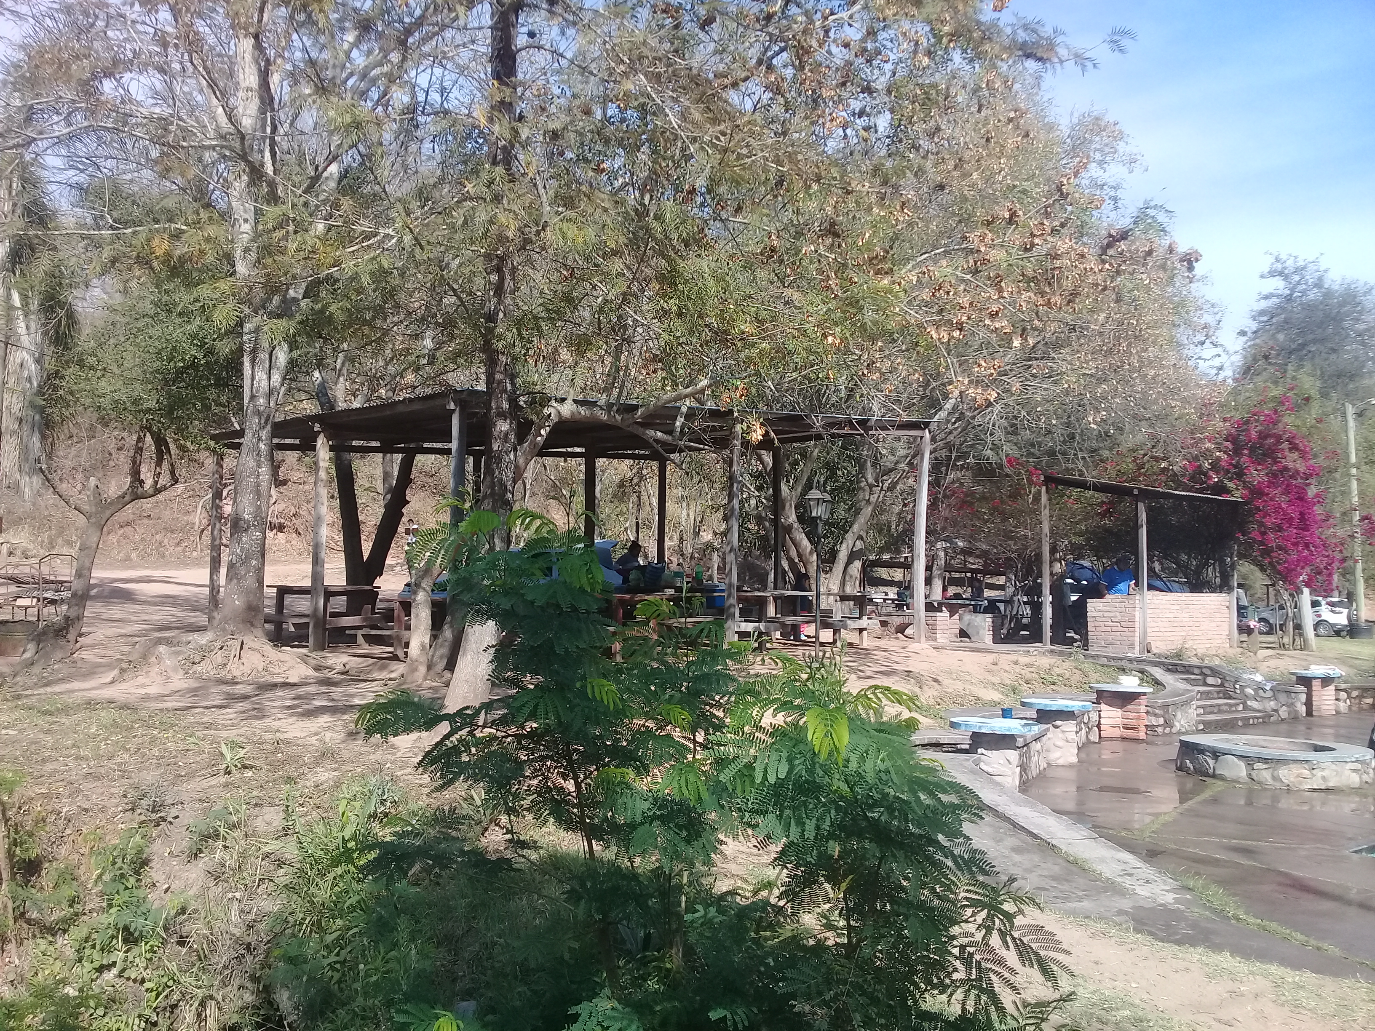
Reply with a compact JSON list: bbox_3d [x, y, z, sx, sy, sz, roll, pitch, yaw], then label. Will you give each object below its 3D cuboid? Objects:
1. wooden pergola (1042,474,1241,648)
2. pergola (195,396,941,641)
[{"bbox_3d":[7.903,0.823,21.339,3.484,2.918,1.961,4,-4,-41],"label":"wooden pergola"},{"bbox_3d":[-1.388,0.102,18.353,6.196,3.544,9.096,-2,-5,45],"label":"pergola"}]

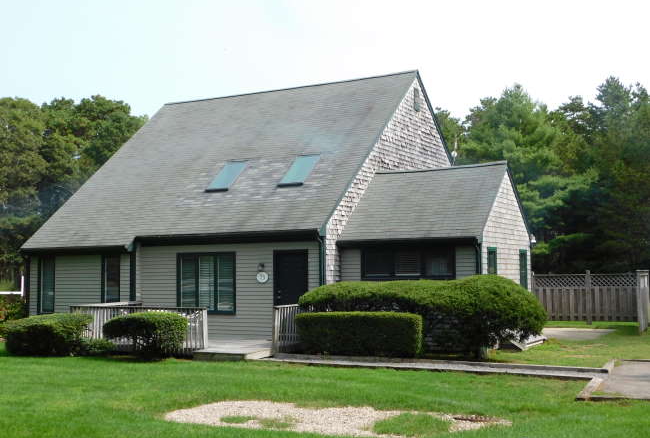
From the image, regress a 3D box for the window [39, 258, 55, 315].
[{"bbox_3d":[-8.156,1.951,24.758,0.720,1.655,0.100,-3,-5,29],"label":"window"}]

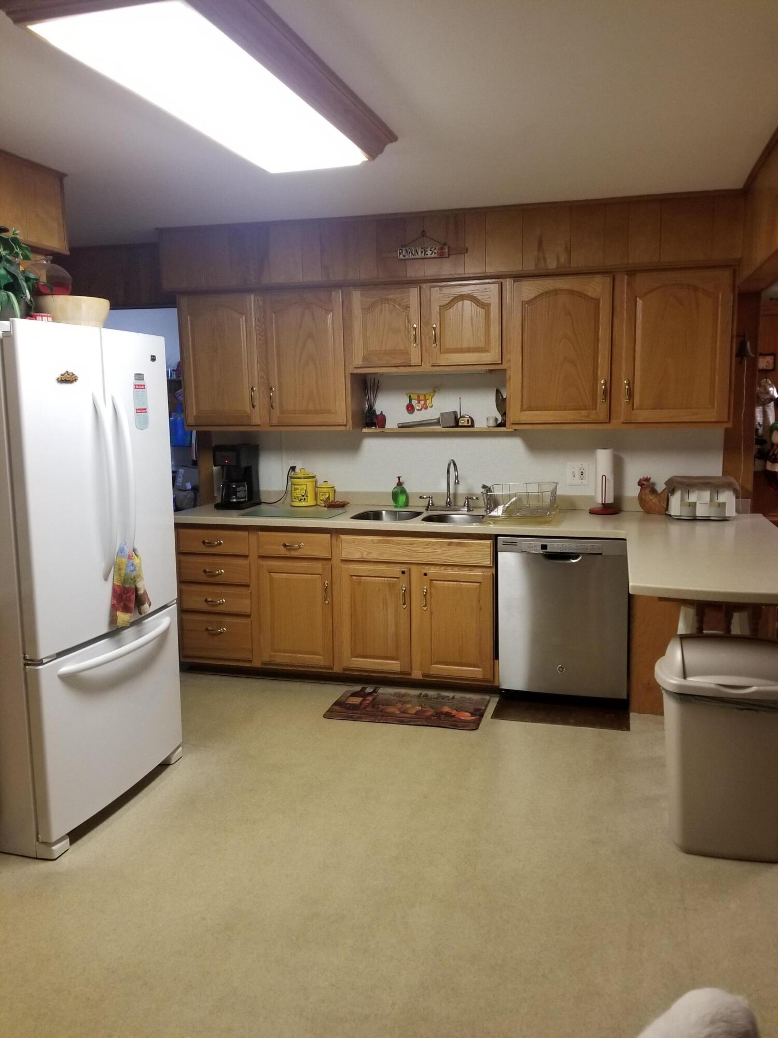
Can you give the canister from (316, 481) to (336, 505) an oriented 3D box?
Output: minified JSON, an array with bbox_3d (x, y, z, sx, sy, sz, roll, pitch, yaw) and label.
[{"bbox_3d":[-0.372,-0.149,4.555,0.108,0.138,0.108,-1,9,0],"label":"canister"}]

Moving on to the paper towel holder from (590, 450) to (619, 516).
[{"bbox_3d":[1.139,-0.200,4.097,0.155,0.338,0.155,2,9,16],"label":"paper towel holder"}]

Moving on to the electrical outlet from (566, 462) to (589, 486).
[{"bbox_3d":[1.018,-0.240,4.192,0.118,0.122,0.008,2,9,16],"label":"electrical outlet"}]

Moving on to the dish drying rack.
[{"bbox_3d":[0.682,-0.092,4.044,0.355,0.145,0.400,2,9,16],"label":"dish drying rack"}]

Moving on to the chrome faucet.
[{"bbox_3d":[0.345,-0.183,4.216,0.040,0.270,0.200,-2,9,-10],"label":"chrome faucet"}]

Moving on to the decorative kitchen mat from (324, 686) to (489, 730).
[{"bbox_3d":[0.101,0.924,3.861,0.750,0.012,0.430,1,9,14],"label":"decorative kitchen mat"}]

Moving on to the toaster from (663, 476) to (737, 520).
[{"bbox_3d":[1.581,-0.111,3.938,0.310,0.200,0.230,1,9,13],"label":"toaster"}]

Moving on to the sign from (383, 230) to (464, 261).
[{"bbox_3d":[0.169,-1.372,3.904,0.435,0.140,0.030,2,9,16],"label":"sign"}]

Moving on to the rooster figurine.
[{"bbox_3d":[1.374,-0.119,4.033,0.165,0.193,0.100,0,9,6],"label":"rooster figurine"}]

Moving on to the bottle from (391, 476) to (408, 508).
[{"bbox_3d":[0.061,-0.152,4.415,0.085,0.175,0.060,1,9,11],"label":"bottle"}]

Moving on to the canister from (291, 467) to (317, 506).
[{"bbox_3d":[-0.498,-0.186,4.567,0.152,0.210,0.152,-1,9,0],"label":"canister"}]

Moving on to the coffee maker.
[{"bbox_3d":[-0.883,-0.251,4.532,0.178,0.360,0.230,2,9,16],"label":"coffee maker"}]

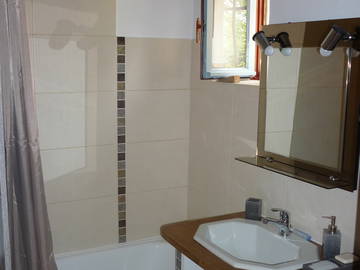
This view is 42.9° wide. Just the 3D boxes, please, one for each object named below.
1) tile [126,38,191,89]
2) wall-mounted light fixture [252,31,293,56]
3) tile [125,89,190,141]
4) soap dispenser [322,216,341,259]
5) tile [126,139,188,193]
[{"bbox_3d":[-0.121,-0.405,2.650,0.414,0.294,0.012,-4,11,-26],"label":"tile"},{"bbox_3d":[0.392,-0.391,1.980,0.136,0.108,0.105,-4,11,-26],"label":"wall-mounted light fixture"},{"bbox_3d":[-0.125,-0.112,2.701,0.414,0.300,0.012,-4,11,-26],"label":"tile"},{"bbox_3d":[0.569,0.381,1.711,0.065,0.149,0.059,5,11,24],"label":"soap dispenser"},{"bbox_3d":[-0.130,0.185,2.752,0.414,0.299,0.012,-4,11,-26],"label":"tile"}]

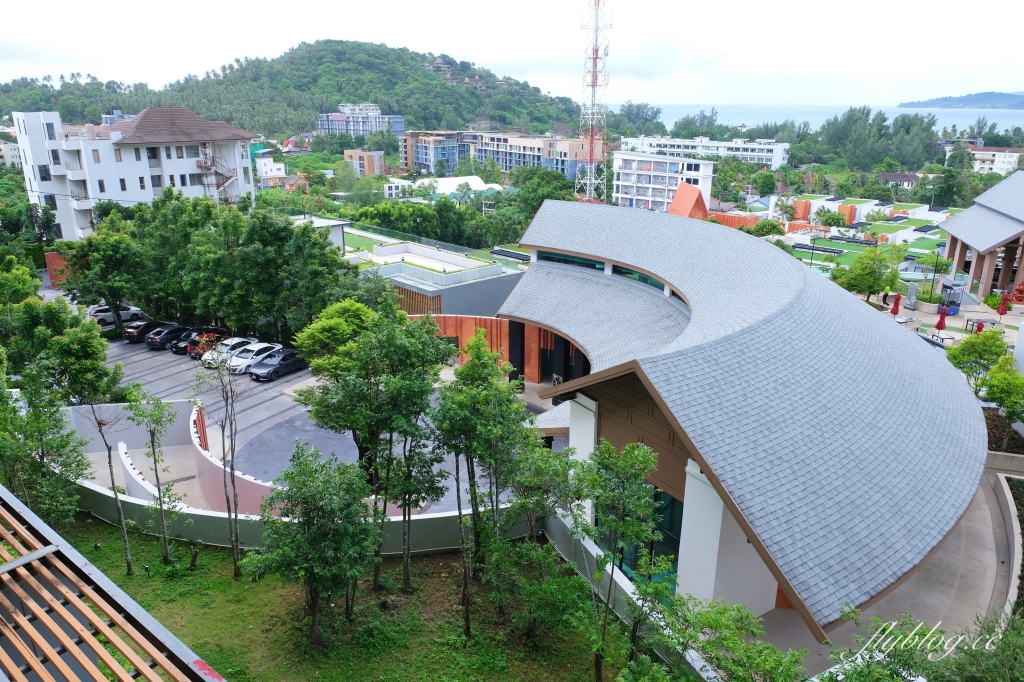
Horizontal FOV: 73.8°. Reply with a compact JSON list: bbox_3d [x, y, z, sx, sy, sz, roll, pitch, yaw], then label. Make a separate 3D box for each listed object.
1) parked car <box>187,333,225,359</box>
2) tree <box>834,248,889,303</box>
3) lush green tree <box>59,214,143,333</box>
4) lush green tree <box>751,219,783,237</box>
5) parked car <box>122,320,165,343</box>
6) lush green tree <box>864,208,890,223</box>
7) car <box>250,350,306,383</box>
[{"bbox_3d":[-25.105,0.196,57.566,1.740,1.530,4.100,13,23,31],"label":"parked car"},{"bbox_3d":[30.548,-5.767,59.476,4.800,5.000,4.800,0,19,0],"label":"tree"},{"bbox_3d":[-35.710,-5.589,60.992,7.200,10.000,7.000,0,19,0],"label":"lush green tree"},{"bbox_3d":[33.504,-14.481,89.484,4.460,3.160,4.460,0,19,0],"label":"lush green tree"},{"bbox_3d":[-31.790,-1.147,60.484,1.800,1.450,4.650,12,22,30],"label":"parked car"},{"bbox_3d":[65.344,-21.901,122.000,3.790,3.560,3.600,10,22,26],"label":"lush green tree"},{"bbox_3d":[-16.962,1.635,50.167,1.800,1.460,4.550,12,23,31],"label":"car"}]

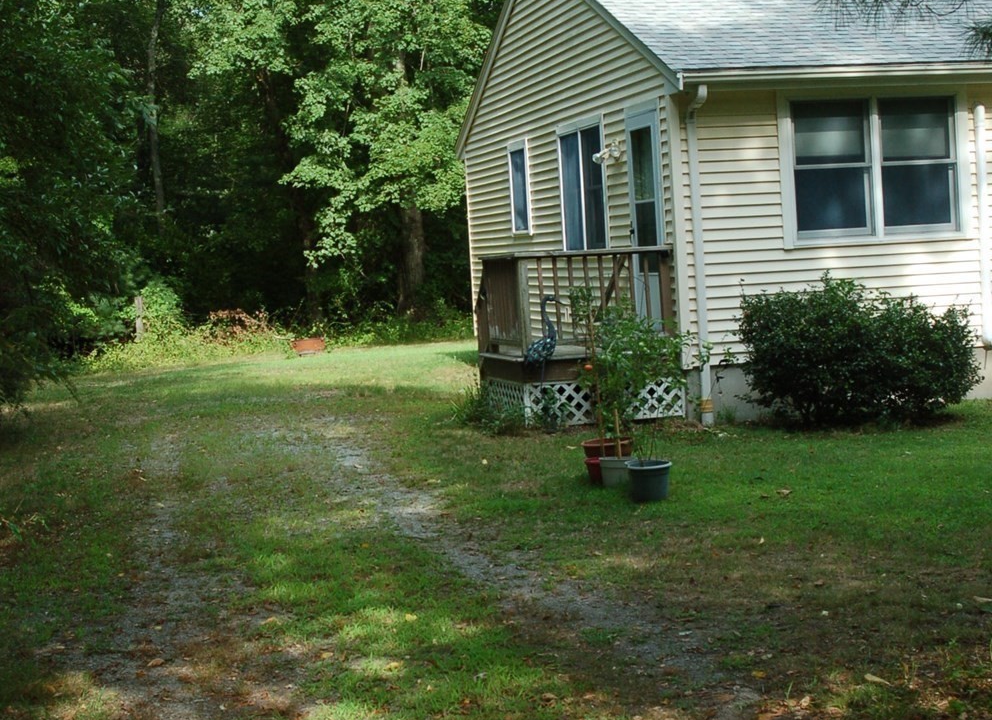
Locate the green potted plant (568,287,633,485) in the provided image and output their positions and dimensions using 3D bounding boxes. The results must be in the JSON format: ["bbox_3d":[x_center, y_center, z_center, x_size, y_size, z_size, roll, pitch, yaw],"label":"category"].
[{"bbox_3d":[0.708,0.187,11.840,0.396,1.343,0.380,-3,3,4],"label":"green potted plant"}]

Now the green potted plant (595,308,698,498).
[{"bbox_3d":[0.959,0.270,11.119,0.667,1.236,0.580,-3,3,5],"label":"green potted plant"}]

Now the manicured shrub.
[{"bbox_3d":[3.126,-0.106,15.006,1.960,1.257,1.350,-4,3,-12],"label":"manicured shrub"}]

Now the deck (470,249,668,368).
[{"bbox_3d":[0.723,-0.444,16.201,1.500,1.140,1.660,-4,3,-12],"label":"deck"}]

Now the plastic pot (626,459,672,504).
[{"bbox_3d":[0.988,0.766,11.148,0.290,0.241,0.290,-3,3,5],"label":"plastic pot"}]

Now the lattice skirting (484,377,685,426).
[{"bbox_3d":[0.778,0.329,16.230,1.480,0.410,1.620,-4,3,-12],"label":"lattice skirting"}]

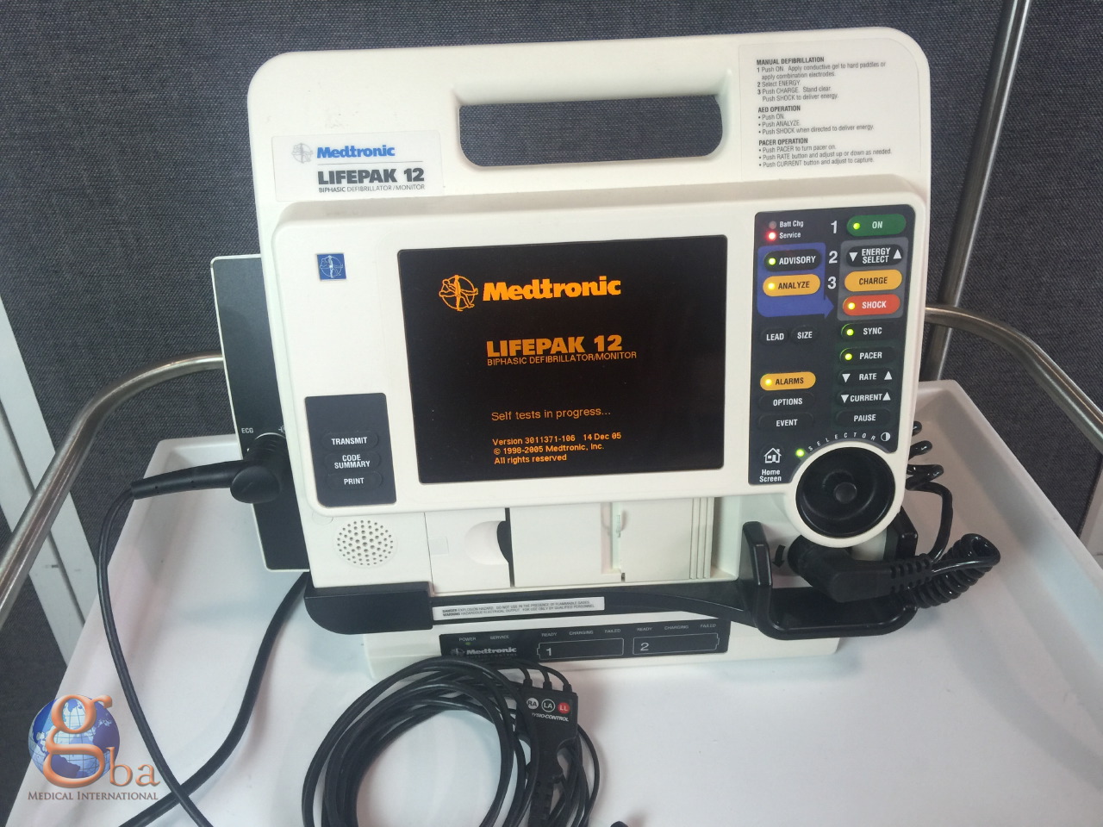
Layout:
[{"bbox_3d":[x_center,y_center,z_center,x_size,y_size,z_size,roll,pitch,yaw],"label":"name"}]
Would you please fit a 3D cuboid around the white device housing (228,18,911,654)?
[{"bbox_3d":[0.020,-0.036,0.546,0.370,0.340,0.180,-2,26,-1],"label":"white device housing"}]

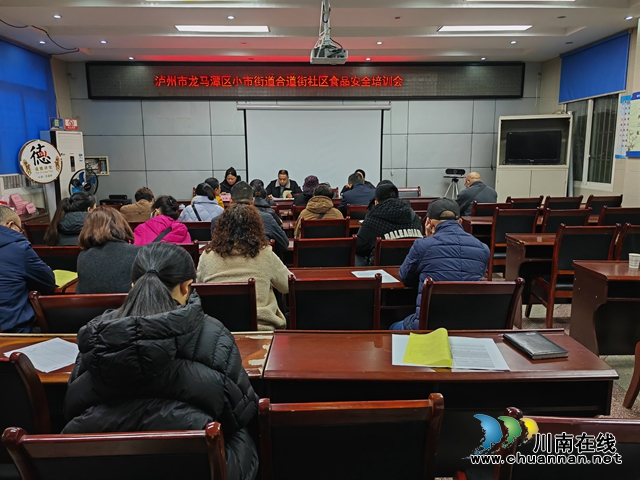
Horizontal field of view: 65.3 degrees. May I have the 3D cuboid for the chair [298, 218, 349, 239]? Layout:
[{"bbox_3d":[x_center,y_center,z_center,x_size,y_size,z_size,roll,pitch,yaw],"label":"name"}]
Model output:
[{"bbox_3d":[0.057,0.214,4.806,0.450,0.928,0.530,-1,10,0],"label":"chair"}]

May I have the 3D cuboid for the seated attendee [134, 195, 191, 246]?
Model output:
[{"bbox_3d":[-1.136,0.260,3.753,0.480,1.214,0.740,-1,11,-1],"label":"seated attendee"}]

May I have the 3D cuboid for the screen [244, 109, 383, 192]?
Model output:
[{"bbox_3d":[-0.099,-1.350,8.598,2.380,1.740,0.050,0,10,1],"label":"screen"}]

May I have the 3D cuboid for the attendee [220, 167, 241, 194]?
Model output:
[{"bbox_3d":[-1.413,-0.527,7.985,0.460,1.220,0.650,0,10,1],"label":"attendee"}]

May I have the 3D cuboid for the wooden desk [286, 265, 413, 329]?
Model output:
[{"bbox_3d":[0.406,0.592,3.137,1.220,0.765,0.420,-1,10,0],"label":"wooden desk"}]

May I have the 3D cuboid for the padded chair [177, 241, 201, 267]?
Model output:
[{"bbox_3d":[-1.045,0.420,3.707,0.450,0.928,0.530,-1,10,0],"label":"padded chair"}]

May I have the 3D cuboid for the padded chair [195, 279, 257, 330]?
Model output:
[{"bbox_3d":[-0.530,0.598,2.695,0.470,0.940,0.570,-1,11,-1],"label":"padded chair"}]

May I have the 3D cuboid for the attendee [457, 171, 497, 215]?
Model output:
[{"bbox_3d":[1.885,-0.211,6.220,0.520,1.270,0.740,-2,10,-8],"label":"attendee"}]

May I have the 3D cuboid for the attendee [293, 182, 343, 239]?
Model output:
[{"bbox_3d":[-0.003,0.040,4.981,0.500,1.220,0.740,0,10,0],"label":"attendee"}]

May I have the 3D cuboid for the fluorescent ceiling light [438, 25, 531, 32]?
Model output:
[{"bbox_3d":[2.206,-2.828,6.645,1.200,0.060,0.320,-1,11,-1],"label":"fluorescent ceiling light"}]

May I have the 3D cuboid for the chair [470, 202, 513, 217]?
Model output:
[{"bbox_3d":[1.994,-0.026,6.075,0.460,0.955,0.570,0,10,0],"label":"chair"}]

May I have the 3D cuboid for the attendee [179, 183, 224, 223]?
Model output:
[{"bbox_3d":[-1.059,0.113,4.555,0.460,1.200,0.680,-1,10,-2],"label":"attendee"}]

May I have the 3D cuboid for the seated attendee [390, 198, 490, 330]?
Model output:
[{"bbox_3d":[0.610,0.397,2.772,0.520,1.280,0.740,-1,10,-4],"label":"seated attendee"}]

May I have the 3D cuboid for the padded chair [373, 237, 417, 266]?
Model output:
[{"bbox_3d":[0.596,0.394,3.733,0.460,0.940,0.570,-1,11,-1],"label":"padded chair"}]

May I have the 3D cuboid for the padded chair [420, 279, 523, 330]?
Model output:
[{"bbox_3d":[0.711,0.595,2.625,0.450,0.928,0.530,-1,10,0],"label":"padded chair"}]

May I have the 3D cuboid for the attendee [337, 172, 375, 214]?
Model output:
[{"bbox_3d":[0.418,-0.139,5.705,0.480,1.250,0.740,-1,11,-1],"label":"attendee"}]

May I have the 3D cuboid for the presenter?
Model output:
[{"bbox_3d":[-0.534,-0.433,7.590,0.560,1.240,0.720,-1,10,0],"label":"presenter"}]

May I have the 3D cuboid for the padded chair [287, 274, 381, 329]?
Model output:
[{"bbox_3d":[0.080,0.583,2.724,0.450,0.928,0.530,-1,10,0],"label":"padded chair"}]

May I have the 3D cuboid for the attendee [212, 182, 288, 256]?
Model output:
[{"bbox_3d":[-0.519,0.214,3.821,0.550,1.260,0.720,-1,10,-2],"label":"attendee"}]

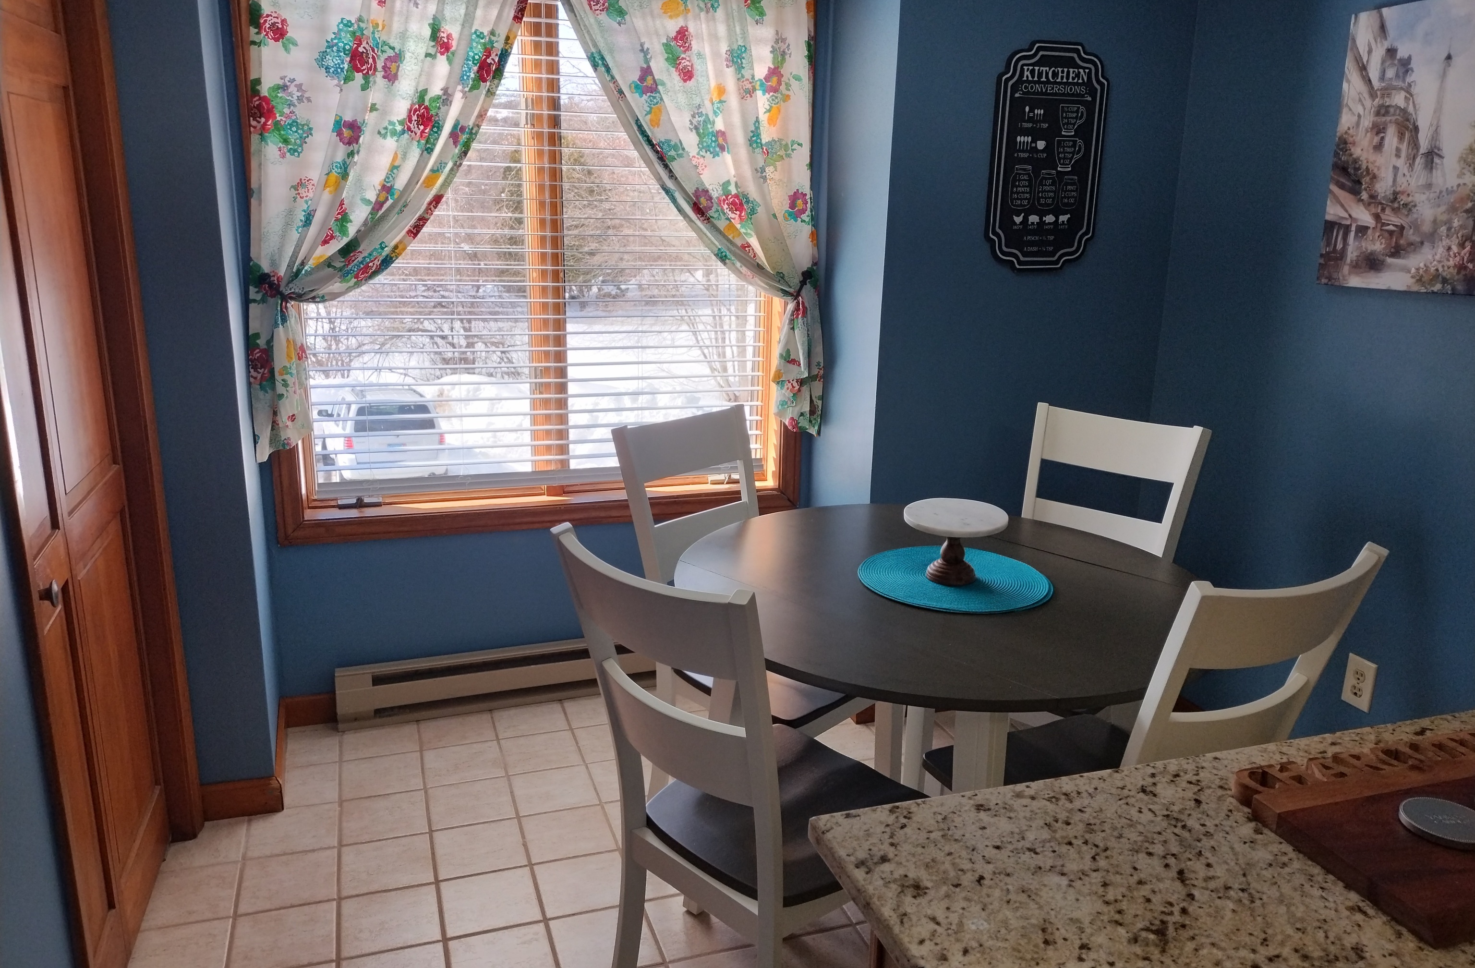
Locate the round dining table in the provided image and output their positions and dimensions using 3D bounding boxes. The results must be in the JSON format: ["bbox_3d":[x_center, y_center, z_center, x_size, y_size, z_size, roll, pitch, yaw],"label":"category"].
[{"bbox_3d":[0.384,0.556,2.200,1.071,0.765,1.071,1,15,0],"label":"round dining table"}]

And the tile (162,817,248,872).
[{"bbox_3d":[-1.252,0.843,2.481,0.198,0.010,0.198,-4,16,-19],"label":"tile"}]

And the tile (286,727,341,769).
[{"bbox_3d":[-1.181,0.733,2.961,0.155,0.010,0.200,-4,15,-19],"label":"tile"}]

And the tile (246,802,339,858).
[{"bbox_3d":[-1.057,0.833,2.548,0.197,0.009,0.197,-4,15,-19],"label":"tile"}]

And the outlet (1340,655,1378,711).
[{"bbox_3d":[1.506,0.482,2.578,0.007,0.124,0.078,-4,15,-19],"label":"outlet"}]

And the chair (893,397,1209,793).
[{"bbox_3d":[0.787,0.341,2.655,0.455,0.980,0.550,14,19,41],"label":"chair"}]

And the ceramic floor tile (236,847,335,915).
[{"bbox_3d":[-0.996,0.886,2.374,0.197,0.010,0.197,-4,15,-19],"label":"ceramic floor tile"}]

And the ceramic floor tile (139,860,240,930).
[{"bbox_3d":[-1.176,0.894,2.297,0.190,0.009,0.197,-4,15,-19],"label":"ceramic floor tile"}]

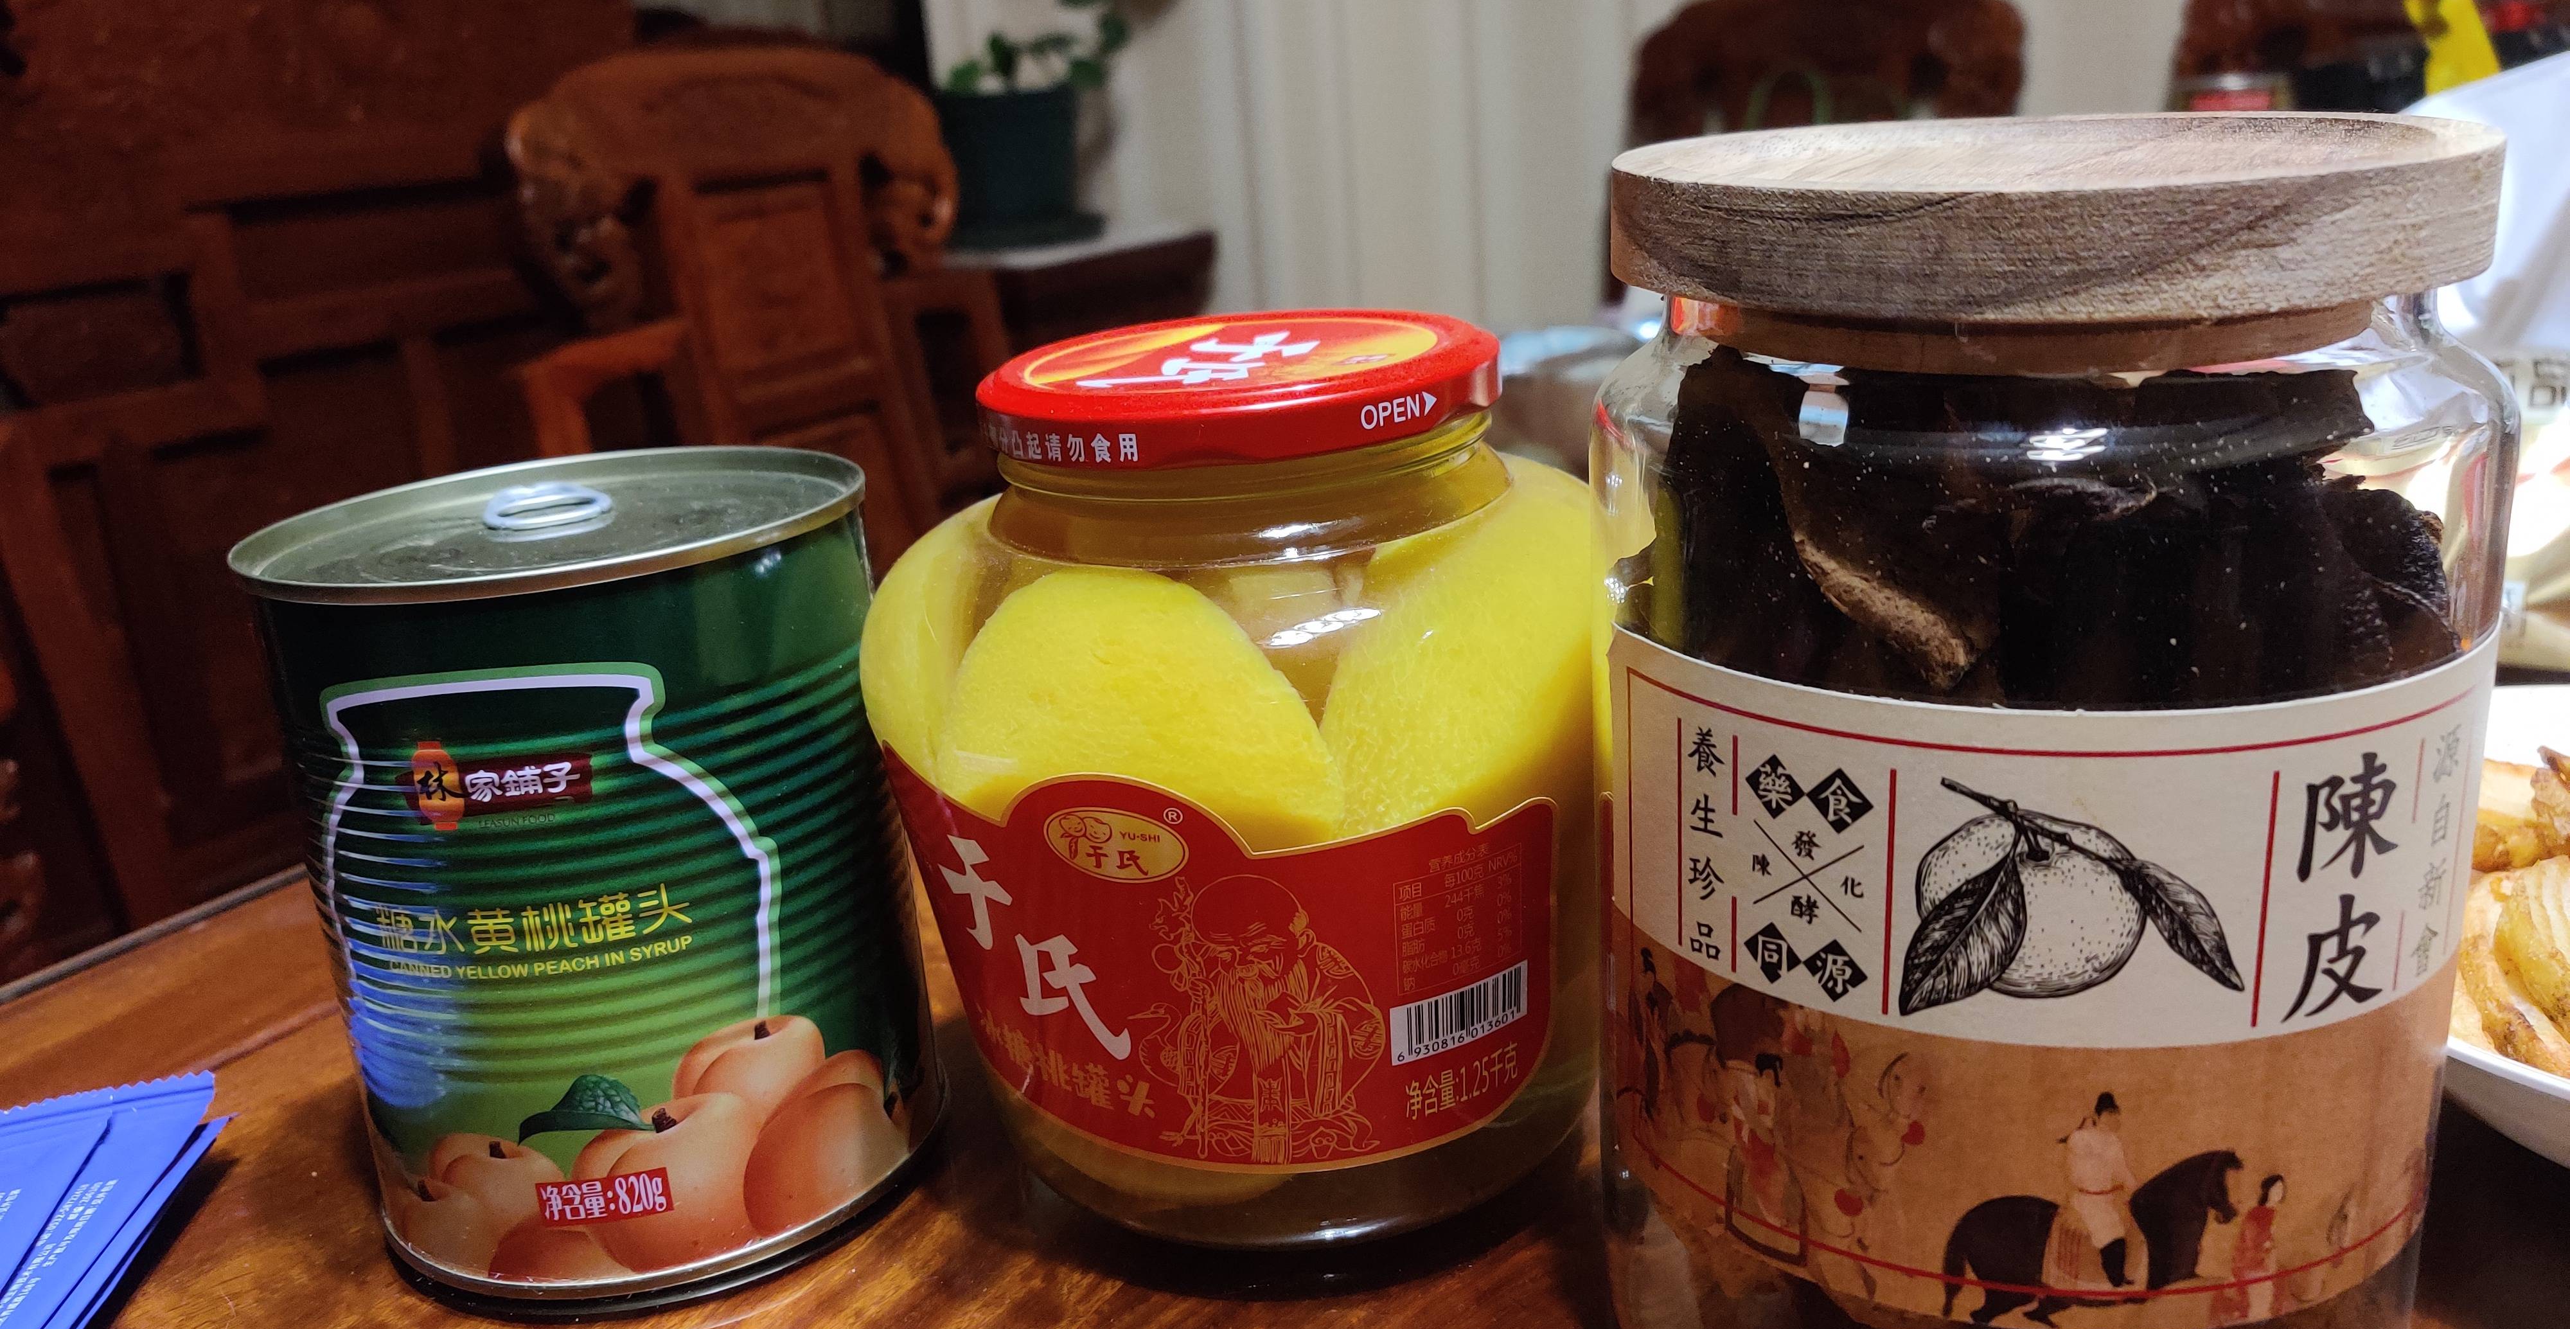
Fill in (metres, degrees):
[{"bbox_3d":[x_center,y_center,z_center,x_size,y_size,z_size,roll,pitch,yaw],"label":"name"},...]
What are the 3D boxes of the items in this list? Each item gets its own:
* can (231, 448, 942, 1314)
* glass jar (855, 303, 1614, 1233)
[{"bbox_3d":[-0.119,0.031,0.358,0.102,0.121,0.102,-11,18,-19],"label":"can"},{"bbox_3d":[-0.003,0.013,0.356,0.137,0.139,0.137,-4,17,1],"label":"glass jar"}]

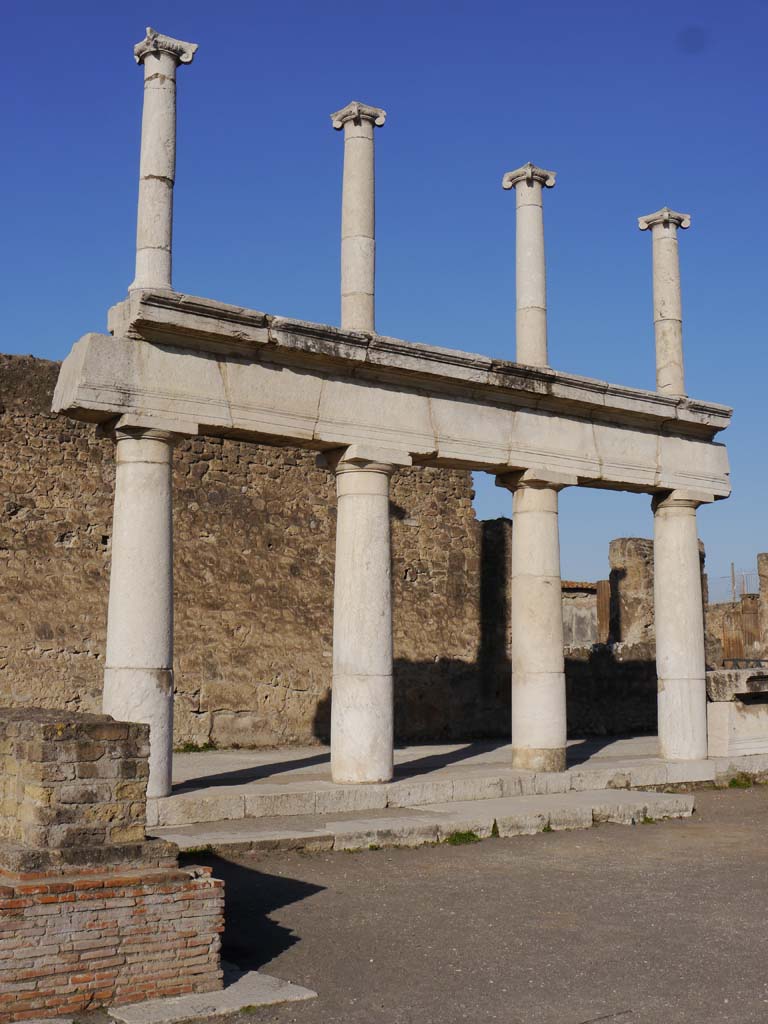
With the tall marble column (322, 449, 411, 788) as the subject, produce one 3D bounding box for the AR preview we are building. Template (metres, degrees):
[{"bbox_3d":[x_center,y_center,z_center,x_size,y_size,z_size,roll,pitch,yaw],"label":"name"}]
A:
[{"bbox_3d":[-0.239,1.168,14.785,0.775,3.699,0.775,6,-9,-39],"label":"tall marble column"}]

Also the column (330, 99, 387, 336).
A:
[{"bbox_3d":[-0.294,-3.336,15.315,0.503,2.870,0.503,6,-9,-39],"label":"column"}]

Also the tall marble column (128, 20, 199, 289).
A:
[{"bbox_3d":[-2.347,-3.556,13.672,0.517,2.904,0.517,6,-9,-39],"label":"tall marble column"}]

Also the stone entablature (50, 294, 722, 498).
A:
[{"bbox_3d":[0.880,-1.178,15.766,10.282,1.197,1.006,6,-9,-39],"label":"stone entablature"}]

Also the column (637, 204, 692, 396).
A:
[{"bbox_3d":[4.119,-2.911,18.852,0.517,2.890,0.517,6,-9,-39],"label":"column"}]

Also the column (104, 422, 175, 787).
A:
[{"bbox_3d":[-2.432,0.959,13.027,0.734,3.686,0.734,0,-7,0],"label":"column"}]

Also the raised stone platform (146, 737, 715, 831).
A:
[{"bbox_3d":[-0.974,3.515,17.601,9.724,0.252,7.052,6,-9,-39],"label":"raised stone platform"}]

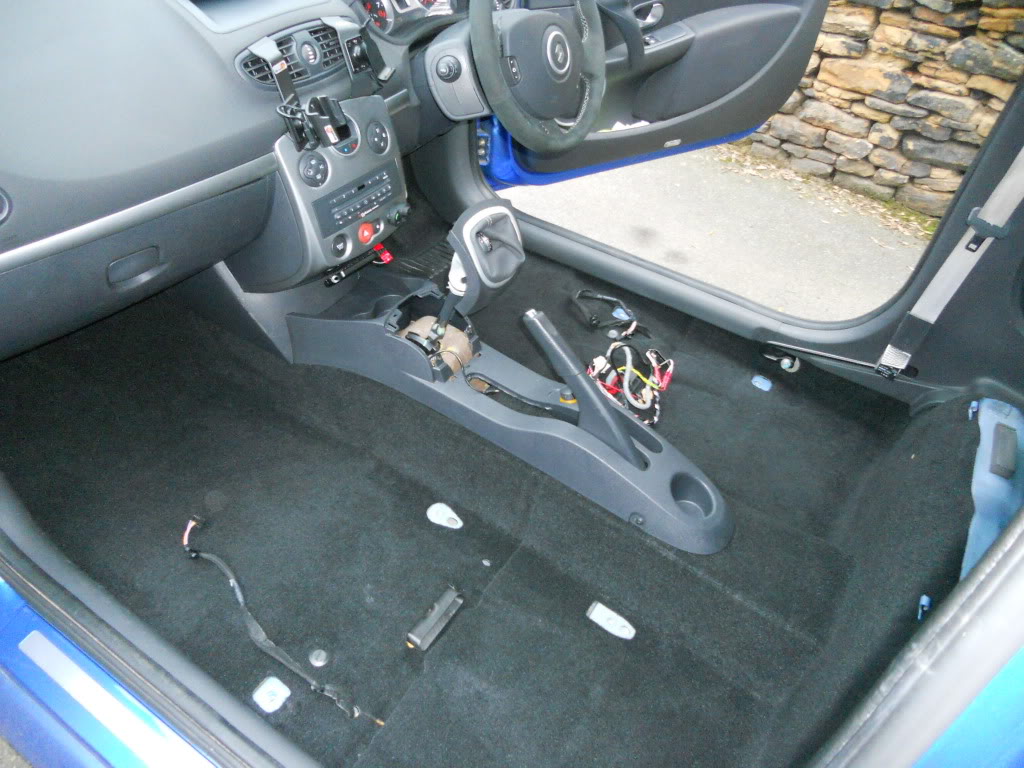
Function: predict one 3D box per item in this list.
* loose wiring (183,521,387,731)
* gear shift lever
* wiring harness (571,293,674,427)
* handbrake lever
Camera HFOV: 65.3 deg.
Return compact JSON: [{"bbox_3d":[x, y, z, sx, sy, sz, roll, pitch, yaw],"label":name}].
[{"bbox_3d":[-0.336,0.323,1.104,0.444,0.031,0.071,36,50,27],"label":"loose wiring"},{"bbox_3d":[-0.048,-0.151,1.141,0.117,0.255,0.097,37,49,9],"label":"gear shift lever"},{"bbox_3d":[0.218,-0.072,1.565,0.178,0.071,0.367,2,43,-6],"label":"wiring harness"},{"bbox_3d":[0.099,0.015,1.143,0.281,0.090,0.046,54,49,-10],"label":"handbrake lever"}]

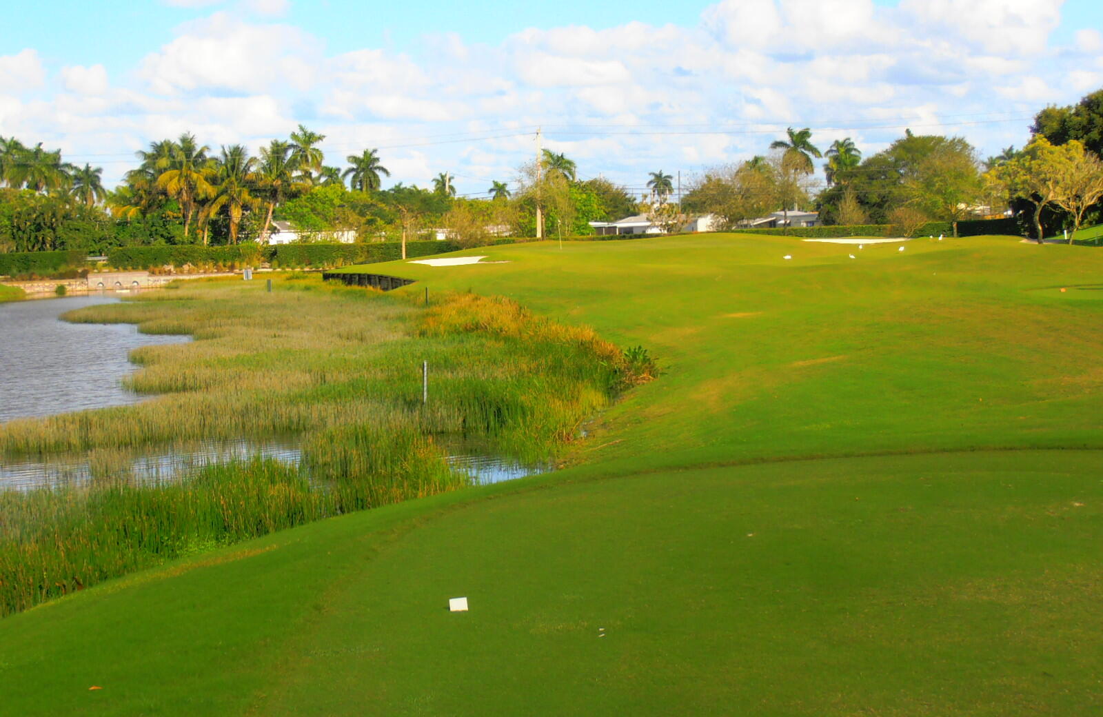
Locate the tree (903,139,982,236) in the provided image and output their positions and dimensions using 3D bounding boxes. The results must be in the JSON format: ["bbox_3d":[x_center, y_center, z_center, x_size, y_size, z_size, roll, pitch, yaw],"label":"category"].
[{"bbox_3d":[31.427,-13.729,225.173,6.360,7.740,6.040,0,3,0],"label":"tree"}]

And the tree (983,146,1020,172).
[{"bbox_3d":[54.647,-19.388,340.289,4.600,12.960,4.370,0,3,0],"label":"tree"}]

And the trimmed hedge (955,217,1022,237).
[{"bbox_3d":[34.312,-10.141,220.000,5.300,1.690,1.300,0,3,0],"label":"trimmed hedge"}]

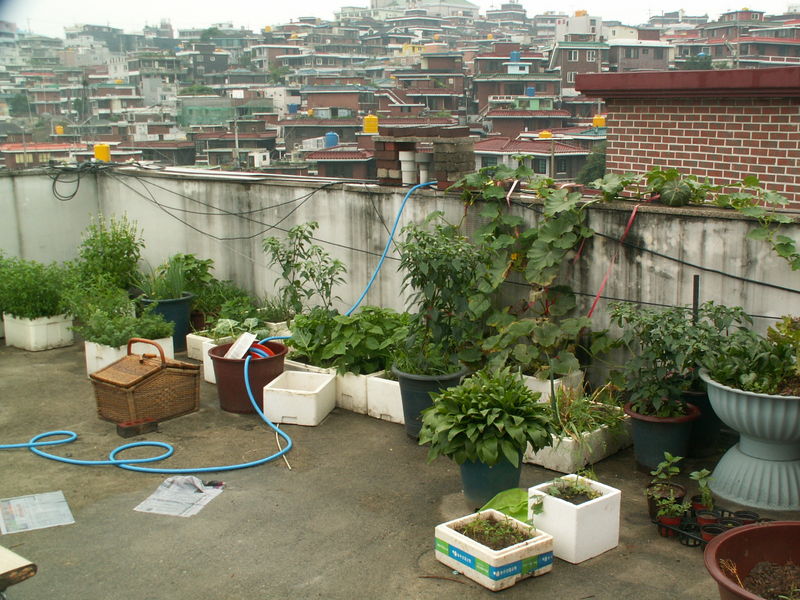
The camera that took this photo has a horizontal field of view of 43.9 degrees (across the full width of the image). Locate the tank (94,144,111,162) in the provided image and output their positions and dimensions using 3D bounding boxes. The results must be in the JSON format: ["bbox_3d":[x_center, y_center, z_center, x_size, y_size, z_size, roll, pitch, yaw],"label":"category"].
[{"bbox_3d":[-20.955,-10.298,70.000,1.120,1.300,1.120,0,11,0],"label":"tank"}]

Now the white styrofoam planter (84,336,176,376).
[{"bbox_3d":[-1.722,0.370,6.343,0.325,0.245,0.440,8,13,38],"label":"white styrofoam planter"}]

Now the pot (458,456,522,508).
[{"bbox_3d":[0.391,0.733,4.275,0.285,0.270,0.285,0,10,0],"label":"pot"}]

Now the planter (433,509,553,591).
[{"bbox_3d":[0.336,0.893,3.566,0.271,0.124,0.321,-8,14,-36],"label":"planter"}]

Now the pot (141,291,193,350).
[{"bbox_3d":[-1.586,0.153,6.733,0.391,0.355,0.391,0,11,0],"label":"pot"}]

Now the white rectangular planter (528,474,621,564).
[{"bbox_3d":[0.653,0.815,3.726,0.241,0.217,0.236,-9,14,-38],"label":"white rectangular planter"}]

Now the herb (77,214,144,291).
[{"bbox_3d":[-2.187,-0.359,7.507,0.483,0.574,0.450,0,10,0],"label":"herb"}]

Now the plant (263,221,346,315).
[{"bbox_3d":[-0.641,-0.208,6.670,0.536,0.638,0.450,0,10,0],"label":"plant"}]

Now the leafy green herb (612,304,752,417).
[{"bbox_3d":[1.340,0.279,4.746,0.622,0.510,0.500,0,10,0],"label":"leafy green herb"}]

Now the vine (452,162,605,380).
[{"bbox_3d":[0.660,-0.154,5.237,0.750,1.120,0.450,11,15,43],"label":"vine"}]

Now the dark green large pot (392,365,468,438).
[{"bbox_3d":[0.157,0.521,5.205,0.395,0.352,0.395,0,10,0],"label":"dark green large pot"}]

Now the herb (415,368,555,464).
[{"bbox_3d":[0.369,0.438,4.030,0.540,0.370,0.520,0,11,0],"label":"herb"}]

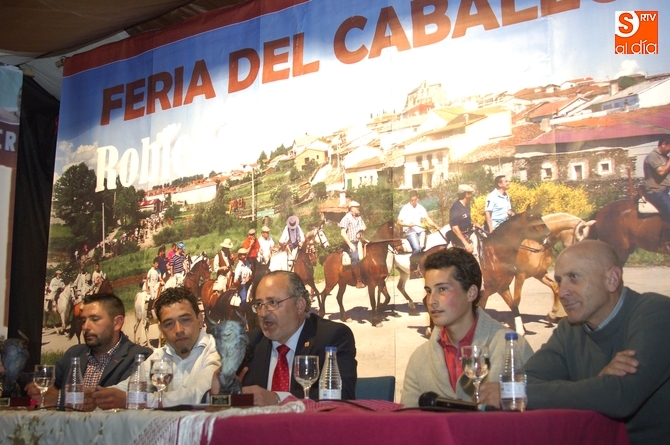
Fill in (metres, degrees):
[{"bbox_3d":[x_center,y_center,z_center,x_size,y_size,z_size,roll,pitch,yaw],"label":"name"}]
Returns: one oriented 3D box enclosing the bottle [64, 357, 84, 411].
[{"bbox_3d":[-0.928,0.579,2.790,0.065,0.193,0.065,0,-13,0],"label":"bottle"}]

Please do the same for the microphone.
[{"bbox_3d":[0.315,0.460,1.980,0.205,0.048,0.048,7,-13,-3],"label":"microphone"}]

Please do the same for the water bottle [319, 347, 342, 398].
[{"bbox_3d":[-0.011,0.455,2.250,0.065,0.193,0.065,0,-13,0],"label":"water bottle"}]

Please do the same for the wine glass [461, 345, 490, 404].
[{"bbox_3d":[0.366,0.400,2.020,0.073,0.160,0.073,0,-13,0],"label":"wine glass"}]

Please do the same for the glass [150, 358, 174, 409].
[{"bbox_3d":[-0.548,0.515,2.470,0.073,0.160,0.073,0,-13,0],"label":"glass"}]

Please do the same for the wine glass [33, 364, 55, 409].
[{"bbox_3d":[-1.022,0.583,2.750,0.073,0.160,0.073,0,-13,0],"label":"wine glass"}]

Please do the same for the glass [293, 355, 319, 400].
[{"bbox_3d":[-0.082,0.474,2.300,0.073,0.160,0.073,0,-13,0],"label":"glass"}]

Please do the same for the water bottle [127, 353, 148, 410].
[{"bbox_3d":[-0.674,0.550,2.690,0.065,0.193,0.065,0,-13,0],"label":"water bottle"}]

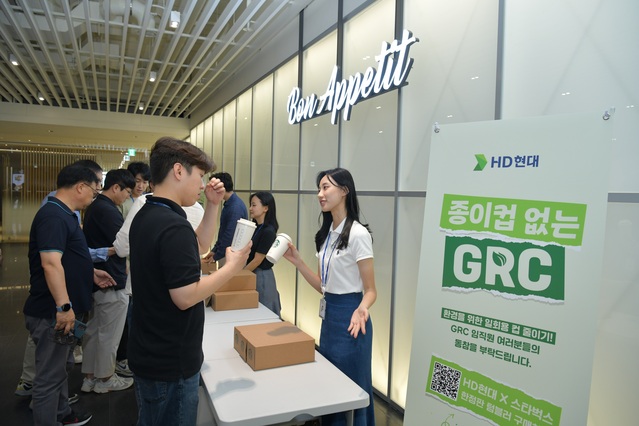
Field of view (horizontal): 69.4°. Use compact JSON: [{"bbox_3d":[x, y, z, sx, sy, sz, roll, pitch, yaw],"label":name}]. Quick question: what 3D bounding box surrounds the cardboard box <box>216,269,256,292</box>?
[{"bbox_3d":[-0.619,0.486,3.314,0.295,0.108,0.210,1,2,-25],"label":"cardboard box"}]

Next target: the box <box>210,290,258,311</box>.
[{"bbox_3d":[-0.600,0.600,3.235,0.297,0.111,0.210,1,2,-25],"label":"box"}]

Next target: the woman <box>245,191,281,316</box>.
[{"bbox_3d":[-0.492,0.584,3.872,0.370,1.580,0.420,1,2,-25],"label":"woman"}]

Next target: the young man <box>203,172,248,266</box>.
[{"bbox_3d":[-0.940,0.460,4.717,0.460,1.740,0.480,1,2,-16],"label":"young man"}]

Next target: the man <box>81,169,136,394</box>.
[{"bbox_3d":[-1.607,0.508,3.583,0.430,1.690,0.470,0,3,-33],"label":"man"}]

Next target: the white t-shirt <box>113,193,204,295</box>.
[{"bbox_3d":[-1.092,0.208,3.150,0.500,0.670,0.400,3,2,30],"label":"white t-shirt"}]

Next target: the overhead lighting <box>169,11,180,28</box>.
[{"bbox_3d":[-1.766,-2.358,5.625,0.115,0.140,0.115,1,2,-25],"label":"overhead lighting"}]

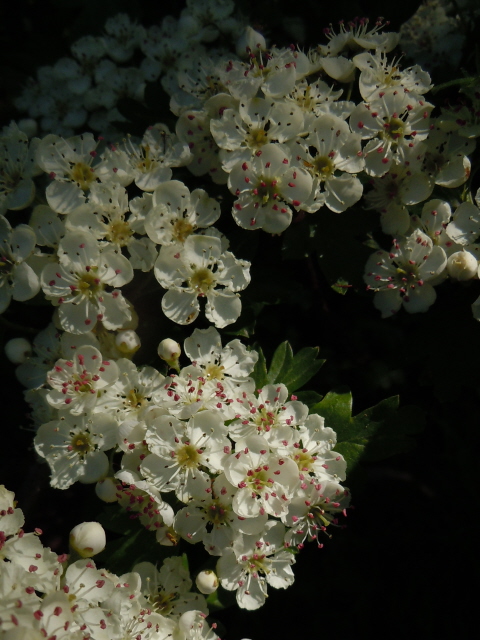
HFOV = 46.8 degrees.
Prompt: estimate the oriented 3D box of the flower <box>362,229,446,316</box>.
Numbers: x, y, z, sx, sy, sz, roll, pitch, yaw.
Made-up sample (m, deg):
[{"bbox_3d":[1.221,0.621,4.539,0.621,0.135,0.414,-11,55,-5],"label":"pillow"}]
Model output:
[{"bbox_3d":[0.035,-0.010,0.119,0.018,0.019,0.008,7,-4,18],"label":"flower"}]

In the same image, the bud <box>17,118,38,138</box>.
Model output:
[{"bbox_3d":[-0.056,-0.050,0.145,0.005,0.005,0.005,0,18,0],"label":"bud"}]

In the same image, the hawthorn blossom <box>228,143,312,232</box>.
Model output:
[{"bbox_3d":[0.006,-0.027,0.115,0.017,0.018,0.008,0,2,0],"label":"hawthorn blossom"}]

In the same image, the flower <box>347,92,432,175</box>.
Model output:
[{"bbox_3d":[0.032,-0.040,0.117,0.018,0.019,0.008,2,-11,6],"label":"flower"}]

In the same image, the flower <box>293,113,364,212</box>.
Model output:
[{"bbox_3d":[0.019,-0.034,0.119,0.018,0.021,0.009,-4,-5,-12],"label":"flower"}]

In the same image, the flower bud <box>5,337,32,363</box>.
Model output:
[{"bbox_3d":[-0.053,0.007,0.132,0.006,0.006,0.006,0,18,0],"label":"flower bud"}]

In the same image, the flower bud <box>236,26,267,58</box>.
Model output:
[{"bbox_3d":[0.003,-0.067,0.134,0.007,0.008,0.007,0,18,0],"label":"flower bud"}]

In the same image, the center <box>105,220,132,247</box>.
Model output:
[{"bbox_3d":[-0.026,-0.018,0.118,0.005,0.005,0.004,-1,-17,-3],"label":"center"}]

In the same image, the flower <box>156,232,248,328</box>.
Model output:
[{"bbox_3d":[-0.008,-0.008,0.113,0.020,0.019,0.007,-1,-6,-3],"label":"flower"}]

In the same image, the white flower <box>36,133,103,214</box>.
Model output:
[{"bbox_3d":[-0.038,-0.033,0.125,0.016,0.018,0.008,2,-6,6],"label":"white flower"}]

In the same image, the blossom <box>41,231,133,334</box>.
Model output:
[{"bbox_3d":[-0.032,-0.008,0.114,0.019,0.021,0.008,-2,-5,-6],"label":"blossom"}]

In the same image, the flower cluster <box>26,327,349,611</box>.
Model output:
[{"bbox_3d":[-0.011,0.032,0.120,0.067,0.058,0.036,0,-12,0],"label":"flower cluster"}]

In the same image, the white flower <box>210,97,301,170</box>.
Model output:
[{"bbox_3d":[0.004,-0.039,0.119,0.019,0.017,0.008,0,-21,0],"label":"white flower"}]

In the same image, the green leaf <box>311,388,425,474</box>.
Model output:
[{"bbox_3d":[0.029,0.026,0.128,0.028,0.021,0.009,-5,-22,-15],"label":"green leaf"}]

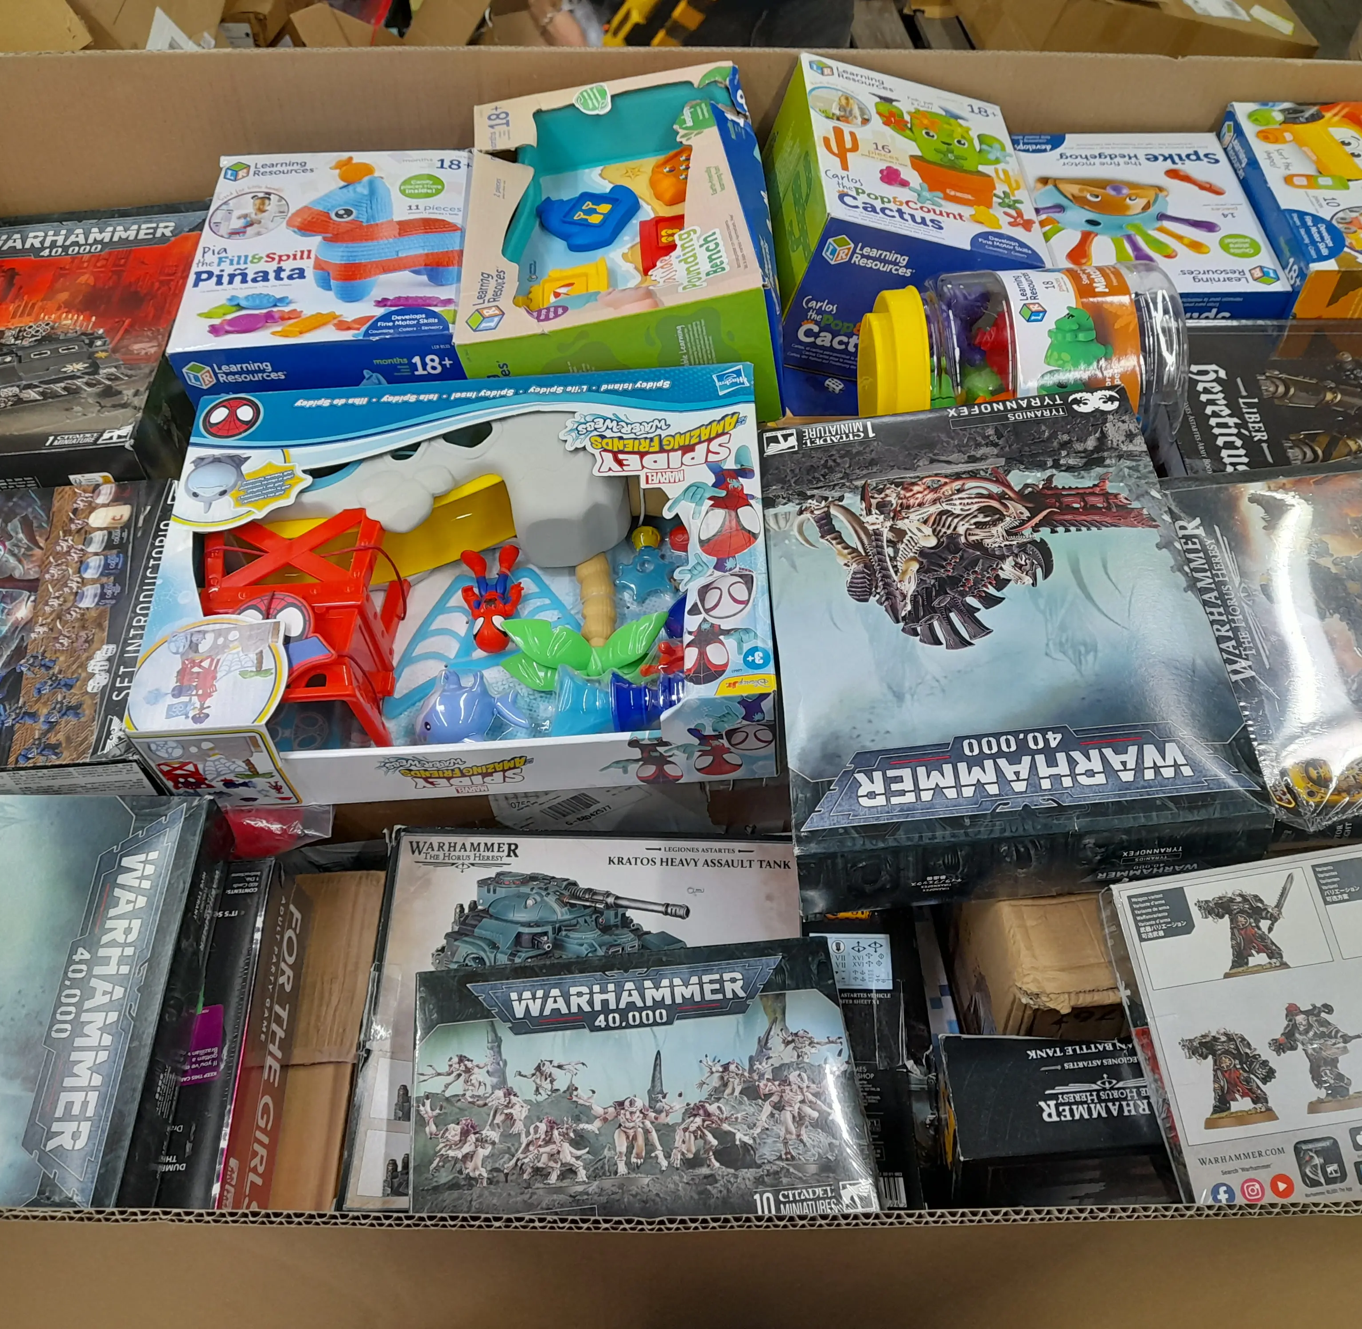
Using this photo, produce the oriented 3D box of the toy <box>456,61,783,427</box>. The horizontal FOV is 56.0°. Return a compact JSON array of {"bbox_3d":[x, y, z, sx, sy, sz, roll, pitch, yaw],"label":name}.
[{"bbox_3d":[-0.043,-0.291,0.915,0.194,0.111,0.265,-8,54,6],"label":"toy"}]

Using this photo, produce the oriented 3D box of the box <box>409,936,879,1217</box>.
[{"bbox_3d":[-0.023,0.229,0.666,0.223,0.040,0.148,-4,54,-4],"label":"box"}]

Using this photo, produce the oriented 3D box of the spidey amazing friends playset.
[{"bbox_3d":[-0.125,-0.052,0.785,0.351,0.090,0.247,-3,57,2],"label":"spidey amazing friends playset"}]

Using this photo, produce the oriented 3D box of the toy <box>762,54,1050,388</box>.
[{"bbox_3d":[0.148,-0.315,0.930,0.156,0.124,0.187,8,54,-15],"label":"toy"}]

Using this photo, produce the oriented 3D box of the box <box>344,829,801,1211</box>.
[{"bbox_3d":[-0.032,0.208,0.733,0.287,0.062,0.220,1,55,-2],"label":"box"}]

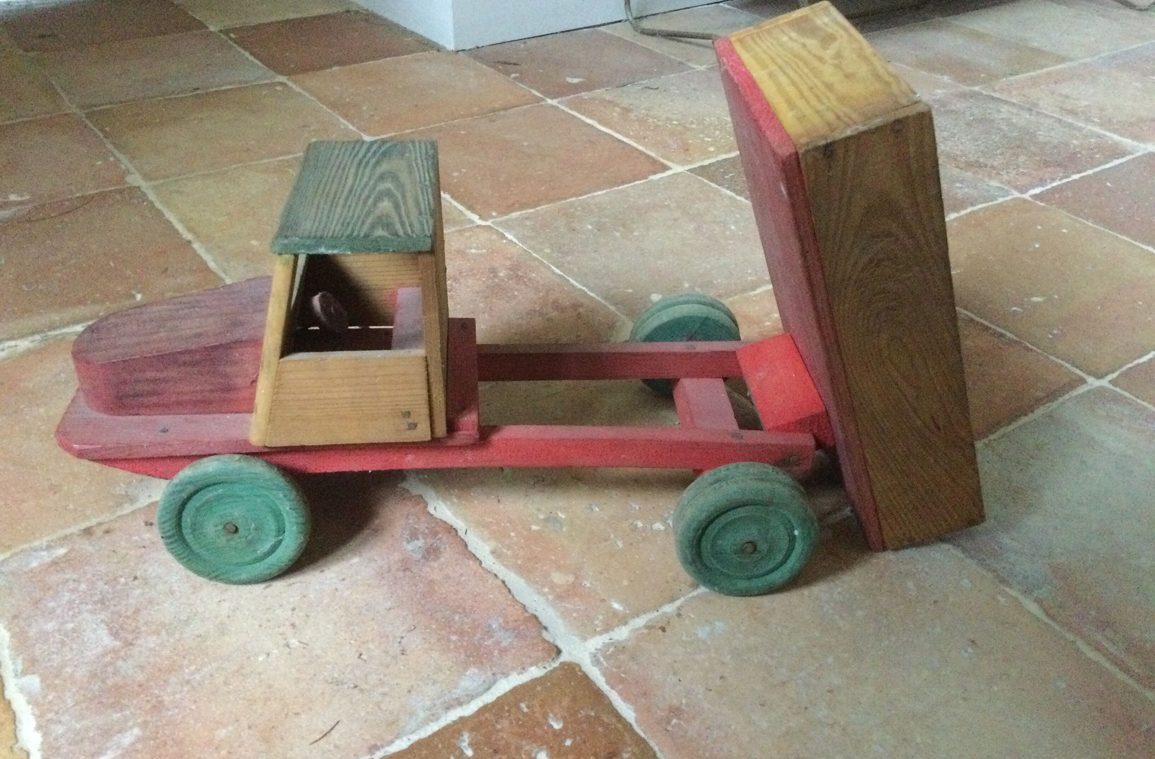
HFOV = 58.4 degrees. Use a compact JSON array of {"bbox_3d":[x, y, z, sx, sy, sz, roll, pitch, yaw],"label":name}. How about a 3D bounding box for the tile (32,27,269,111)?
[{"bbox_3d":[-0.477,-0.344,1.170,0.206,0.018,0.206,-20,40,-30],"label":"tile"}]

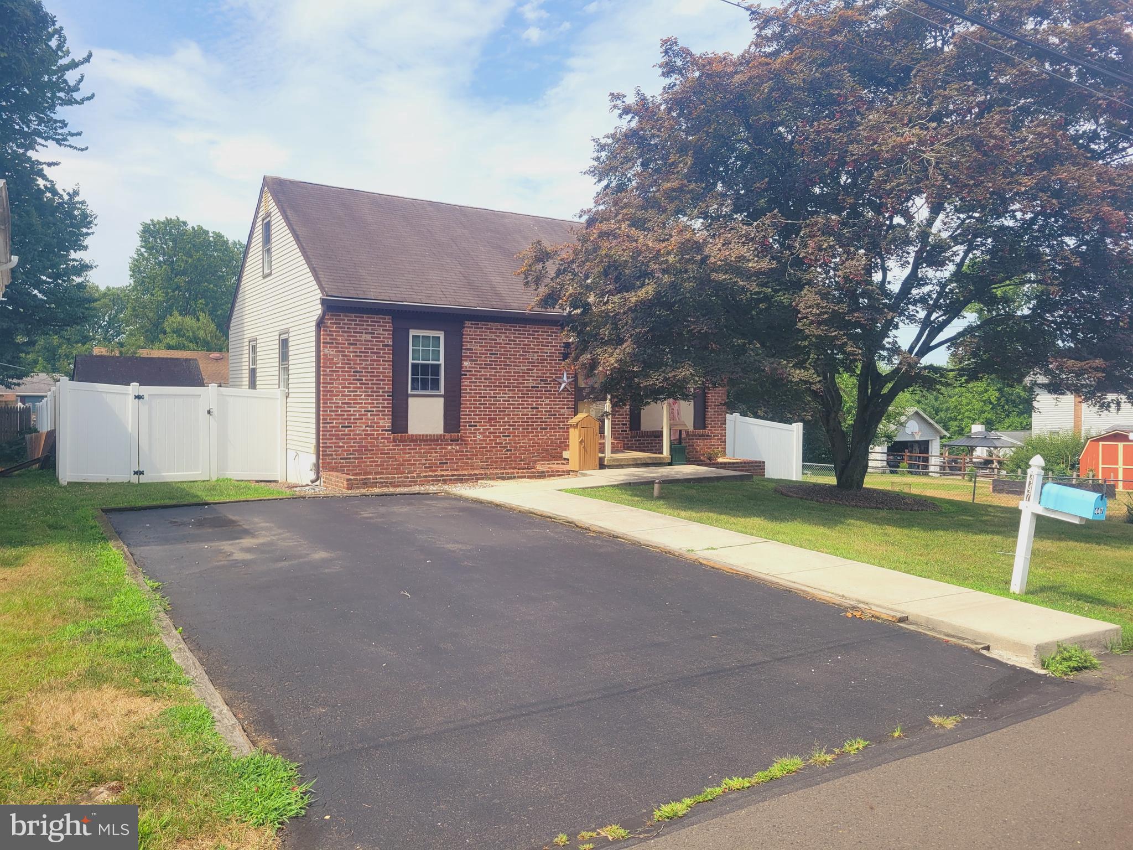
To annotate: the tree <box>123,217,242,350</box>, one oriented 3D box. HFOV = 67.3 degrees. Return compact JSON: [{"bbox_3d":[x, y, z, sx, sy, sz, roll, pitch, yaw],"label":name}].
[{"bbox_3d":[-27.706,-7.721,62.214,9.600,14.940,9.600,0,2,-33],"label":"tree"}]

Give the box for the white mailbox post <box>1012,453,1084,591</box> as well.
[{"bbox_3d":[4.420,0.964,7.793,0.104,1.337,0.592,1,8,-25],"label":"white mailbox post"}]

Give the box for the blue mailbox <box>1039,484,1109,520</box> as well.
[{"bbox_3d":[4.524,0.676,7.584,0.168,0.219,0.487,1,8,-25],"label":"blue mailbox"}]

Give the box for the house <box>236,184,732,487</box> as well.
[{"bbox_3d":[-2.260,-2.205,20.867,9.919,6.374,8.557,0,2,-33],"label":"house"}]

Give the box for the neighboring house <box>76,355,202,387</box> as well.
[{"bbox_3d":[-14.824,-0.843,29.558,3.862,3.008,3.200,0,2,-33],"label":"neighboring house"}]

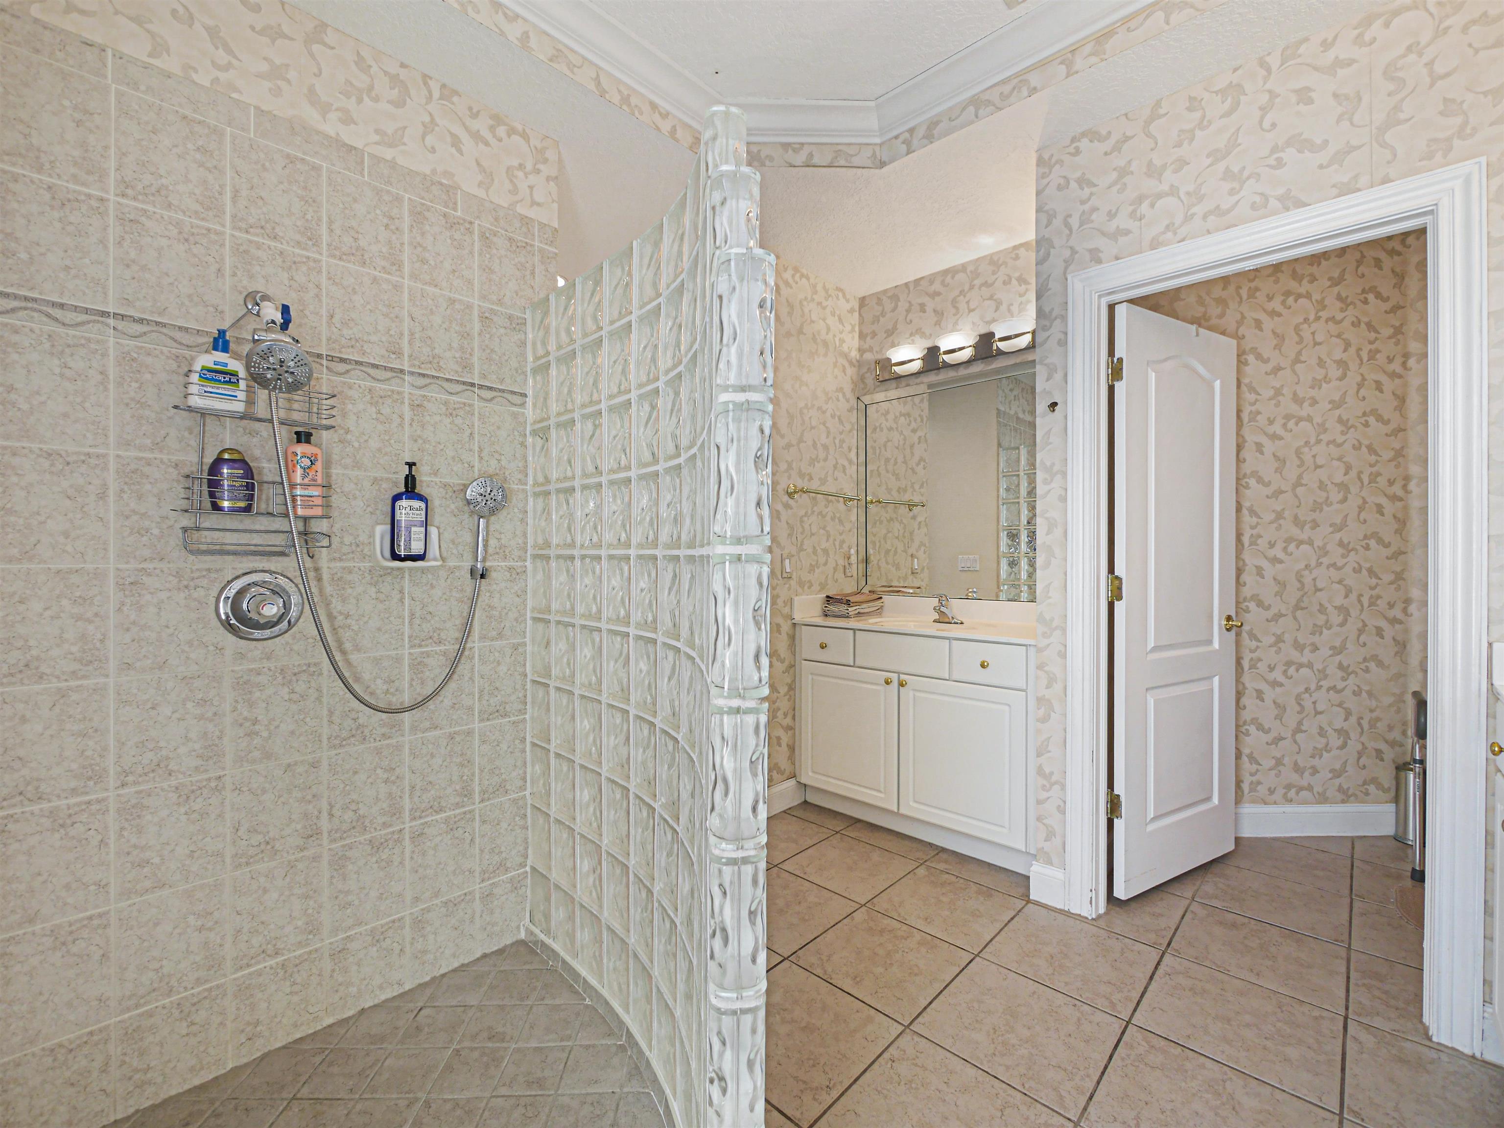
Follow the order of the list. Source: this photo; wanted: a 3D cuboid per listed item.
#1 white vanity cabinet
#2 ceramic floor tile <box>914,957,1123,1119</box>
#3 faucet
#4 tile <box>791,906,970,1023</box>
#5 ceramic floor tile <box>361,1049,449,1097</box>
[{"bbox_3d":[0.813,0.714,2.784,1.150,0.850,0.550,0,0,44],"label":"white vanity cabinet"},{"bbox_3d":[0.679,1.173,1.547,0.395,0.010,0.395,0,0,44],"label":"ceramic floor tile"},{"bbox_3d":[0.895,0.209,2.830,0.150,0.140,0.145,0,0,44],"label":"faucet"},{"bbox_3d":[0.390,1.180,1.816,0.395,0.010,0.395,0,0,44],"label":"tile"},{"bbox_3d":[-0.836,1.238,1.478,0.148,0.010,0.148,0,0,-3],"label":"ceramic floor tile"}]

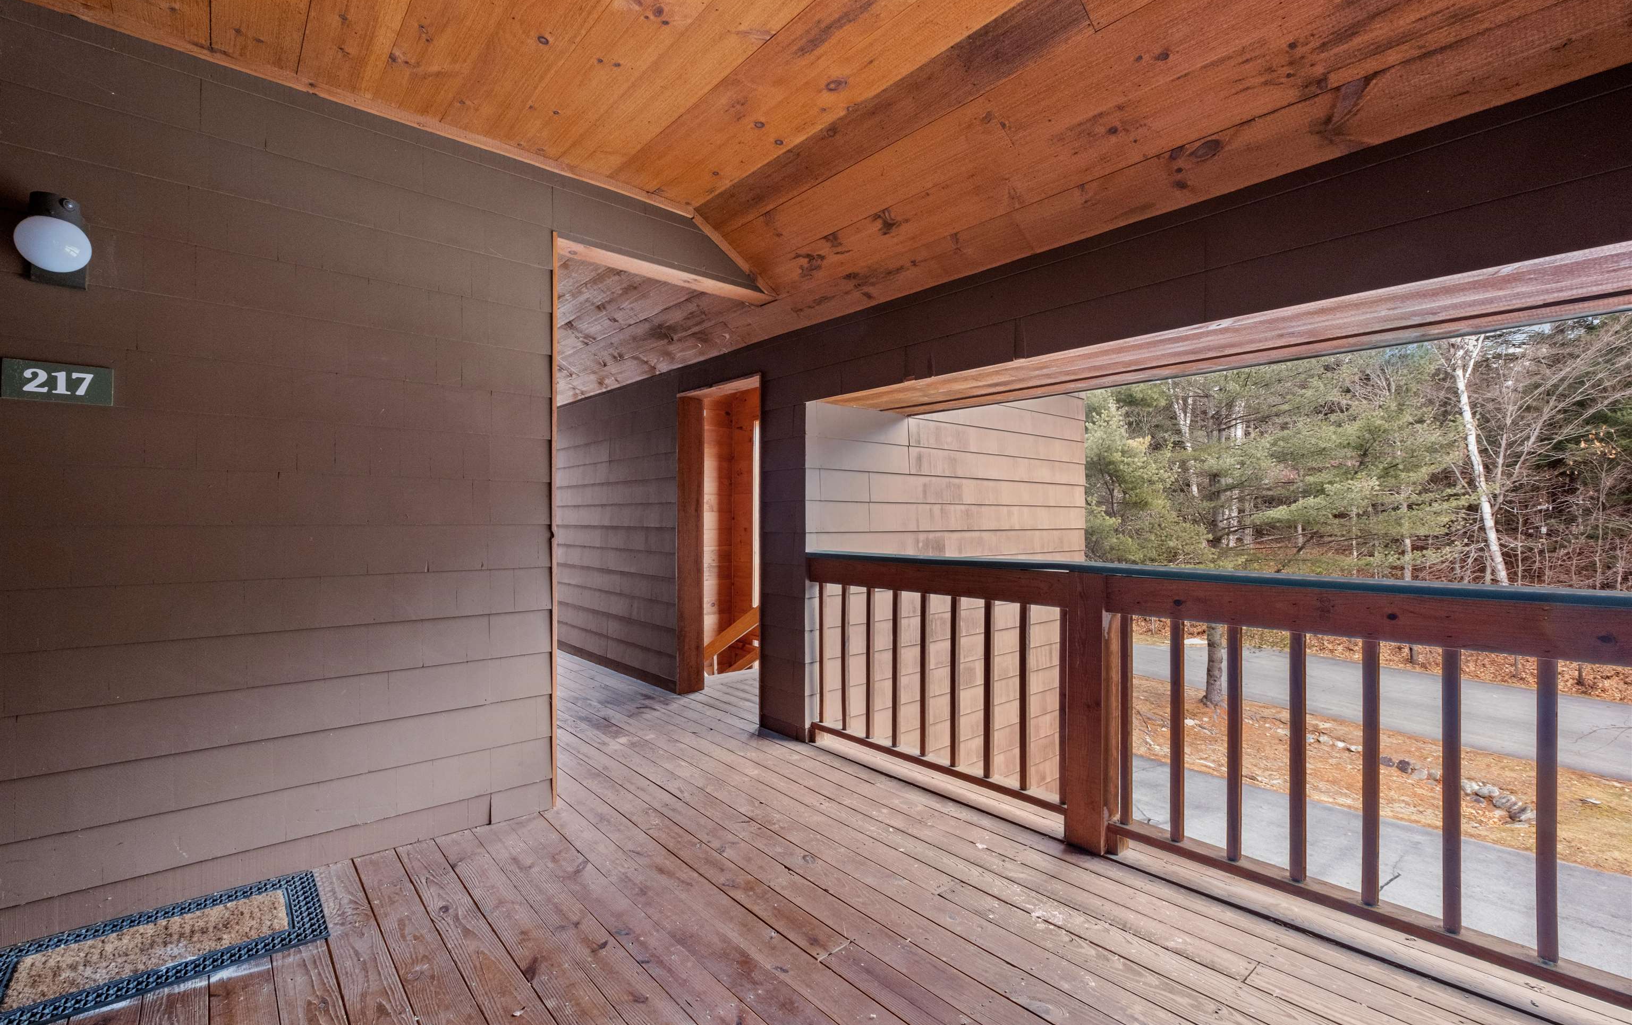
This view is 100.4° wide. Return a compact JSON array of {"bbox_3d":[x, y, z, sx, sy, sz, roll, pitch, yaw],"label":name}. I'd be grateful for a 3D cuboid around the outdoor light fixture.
[{"bbox_3d":[-2.198,-0.795,1.965,0.155,0.239,0.199,1,-2,-41],"label":"outdoor light fixture"}]

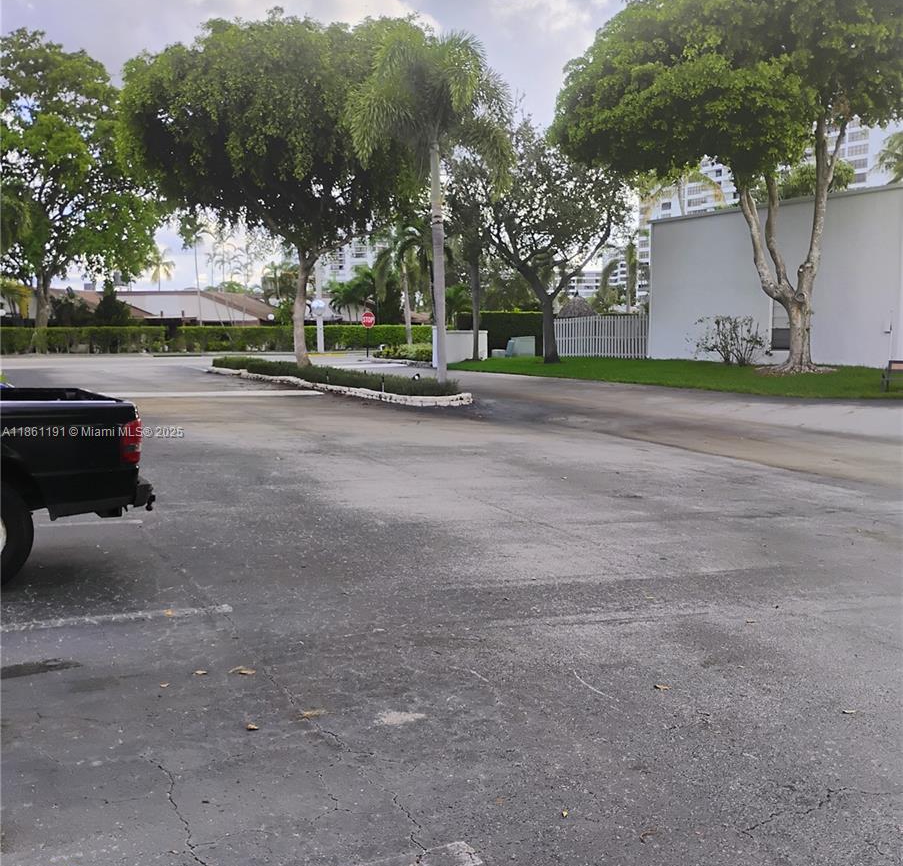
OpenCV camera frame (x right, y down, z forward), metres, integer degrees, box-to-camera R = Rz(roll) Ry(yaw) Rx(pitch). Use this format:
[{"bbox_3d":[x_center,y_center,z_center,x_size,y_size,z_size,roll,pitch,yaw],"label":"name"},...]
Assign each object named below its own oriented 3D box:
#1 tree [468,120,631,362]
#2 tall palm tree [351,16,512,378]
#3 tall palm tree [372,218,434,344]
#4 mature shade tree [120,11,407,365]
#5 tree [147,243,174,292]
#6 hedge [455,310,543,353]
[{"bbox_3d":[3.972,-7.724,39.400,6.570,9.690,6.400,0,6,0],"label":"tree"},{"bbox_3d":[-0.460,-4.789,21.310,3.590,8.070,3.590,0,6,0],"label":"tall palm tree"},{"bbox_3d":[-2.388,-6.682,45.547,2.620,6.350,2.620,0,6,0],"label":"tall palm tree"},{"bbox_3d":[-5.444,-6.900,28.626,8.590,10.600,8.300,0,6,0],"label":"mature shade tree"},{"bbox_3d":[-38.448,-18.740,128.734,3.700,12.540,3.700,0,6,0],"label":"tree"},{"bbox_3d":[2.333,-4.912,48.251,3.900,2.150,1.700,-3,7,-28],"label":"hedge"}]

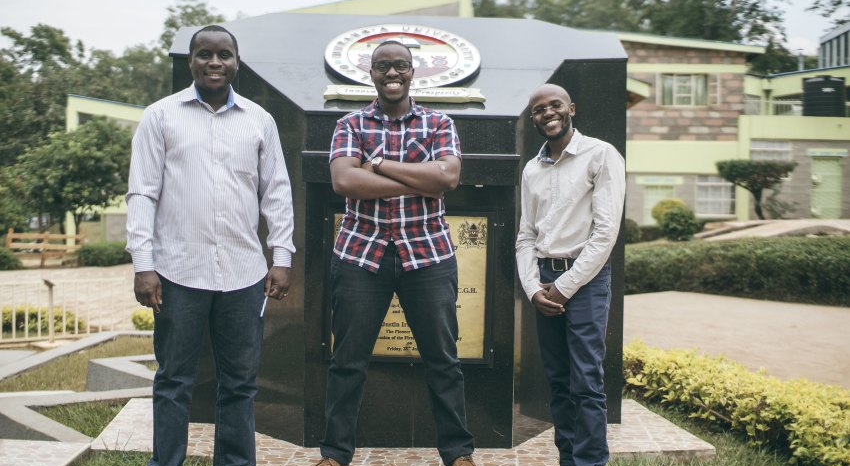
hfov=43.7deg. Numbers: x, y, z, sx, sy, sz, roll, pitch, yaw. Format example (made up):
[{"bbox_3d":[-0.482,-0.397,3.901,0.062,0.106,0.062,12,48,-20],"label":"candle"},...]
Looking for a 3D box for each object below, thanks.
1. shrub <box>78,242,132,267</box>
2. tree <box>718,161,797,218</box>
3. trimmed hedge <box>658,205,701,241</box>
[{"bbox_3d":[-6.321,0.437,21.552,1.419,0.529,0.900,0,3,0],"label":"shrub"},{"bbox_3d":[8.441,-1.003,26.981,2.036,1.728,2.000,0,3,0],"label":"tree"},{"bbox_3d":[5.397,-0.201,22.517,0.891,0.765,0.850,0,3,0],"label":"trimmed hedge"}]

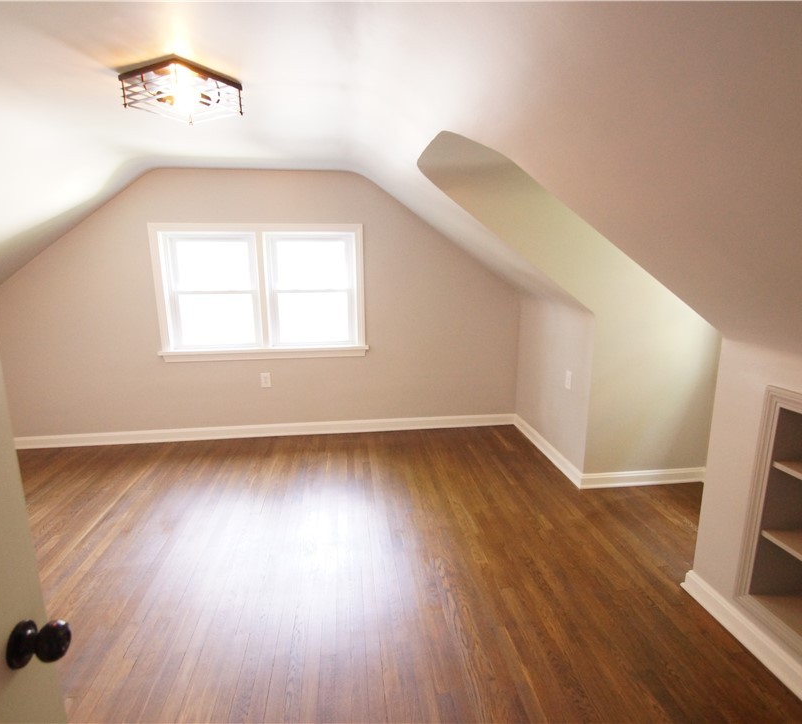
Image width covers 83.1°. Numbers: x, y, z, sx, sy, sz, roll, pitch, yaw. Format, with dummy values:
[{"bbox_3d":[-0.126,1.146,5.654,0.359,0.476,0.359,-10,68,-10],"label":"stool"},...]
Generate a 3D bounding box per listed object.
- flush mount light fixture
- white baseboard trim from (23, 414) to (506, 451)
[{"bbox_3d":[-0.918,-1.124,1.914,0.334,0.120,0.334,5,13,28],"label":"flush mount light fixture"},{"bbox_3d":[-1.091,0.602,3.957,4.321,0.096,0.020,-2,11,-6],"label":"white baseboard trim"}]

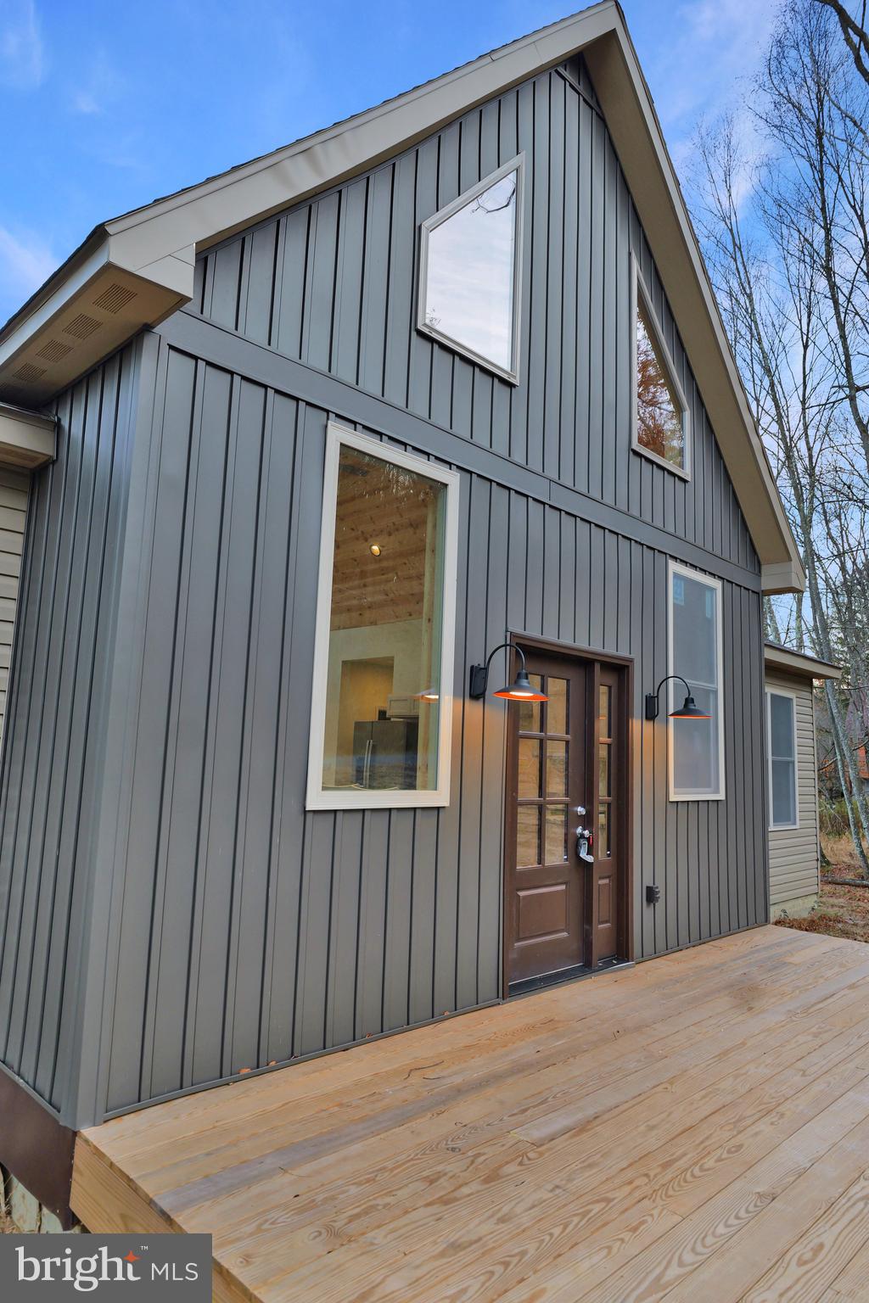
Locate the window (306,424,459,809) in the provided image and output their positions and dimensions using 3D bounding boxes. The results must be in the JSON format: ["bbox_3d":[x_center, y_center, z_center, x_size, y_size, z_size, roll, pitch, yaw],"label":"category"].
[{"bbox_3d":[-0.222,-0.145,4.169,0.080,1.900,0.960,-6,-11,44],"label":"window"}]

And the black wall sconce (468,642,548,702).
[{"bbox_3d":[0.421,0.108,4.460,0.475,0.320,0.310,-6,-11,44],"label":"black wall sconce"}]

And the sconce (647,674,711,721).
[{"bbox_3d":[1.793,0.345,5.844,0.475,0.320,0.310,-6,-11,44],"label":"sconce"}]

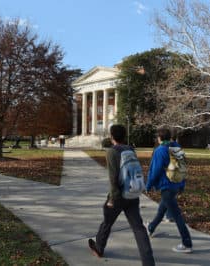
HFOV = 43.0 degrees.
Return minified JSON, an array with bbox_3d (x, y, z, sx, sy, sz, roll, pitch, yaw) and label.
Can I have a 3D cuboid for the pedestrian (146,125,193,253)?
[{"bbox_3d":[0.930,0.760,3.880,0.800,1.740,0.550,-1,-2,40],"label":"pedestrian"}]

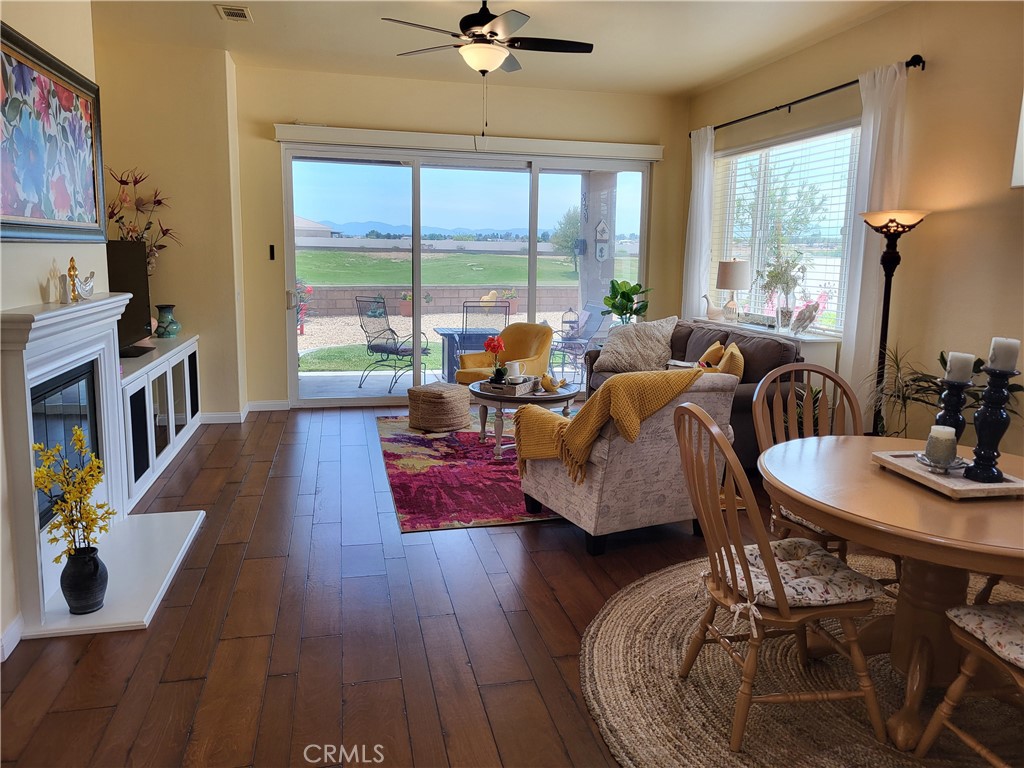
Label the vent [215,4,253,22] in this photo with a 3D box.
[{"bbox_3d":[-1.851,-2.462,5.140,0.215,0.025,0.350,-1,10,-12],"label":"vent"}]

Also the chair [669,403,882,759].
[{"bbox_3d":[0.832,0.564,2.458,0.640,1.020,0.480,0,10,-10],"label":"chair"}]

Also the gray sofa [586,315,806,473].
[{"bbox_3d":[1.278,0.053,5.998,0.960,0.909,2.020,-1,10,-13],"label":"gray sofa"}]

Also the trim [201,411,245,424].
[{"bbox_3d":[-2.479,0.298,6.579,0.345,0.095,0.016,-1,10,-12],"label":"trim"}]

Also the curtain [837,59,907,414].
[{"bbox_3d":[2.267,-0.614,4.889,0.100,2.660,0.490,-1,10,-12],"label":"curtain"}]

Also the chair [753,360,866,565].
[{"bbox_3d":[1.303,0.473,3.053,0.480,1.020,0.630,-2,10,-17],"label":"chair"}]

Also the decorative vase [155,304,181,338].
[{"bbox_3d":[-2.736,-0.497,6.093,0.207,0.265,0.207,-1,10,-13],"label":"decorative vase"}]

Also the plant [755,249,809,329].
[{"bbox_3d":[1.987,-0.687,5.682,0.364,0.626,0.384,-1,10,-13],"label":"plant"}]

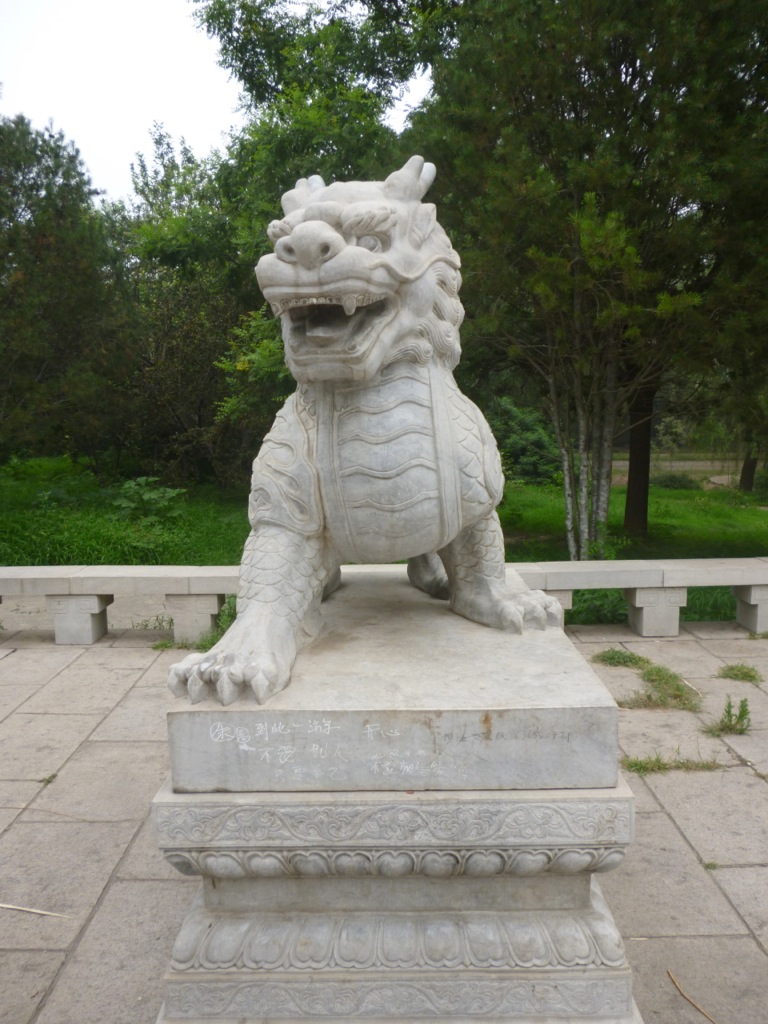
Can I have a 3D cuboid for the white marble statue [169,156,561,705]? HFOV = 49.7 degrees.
[{"bbox_3d":[0.021,-0.312,2.465,1.010,1.300,1.400,-1,7,2],"label":"white marble statue"}]

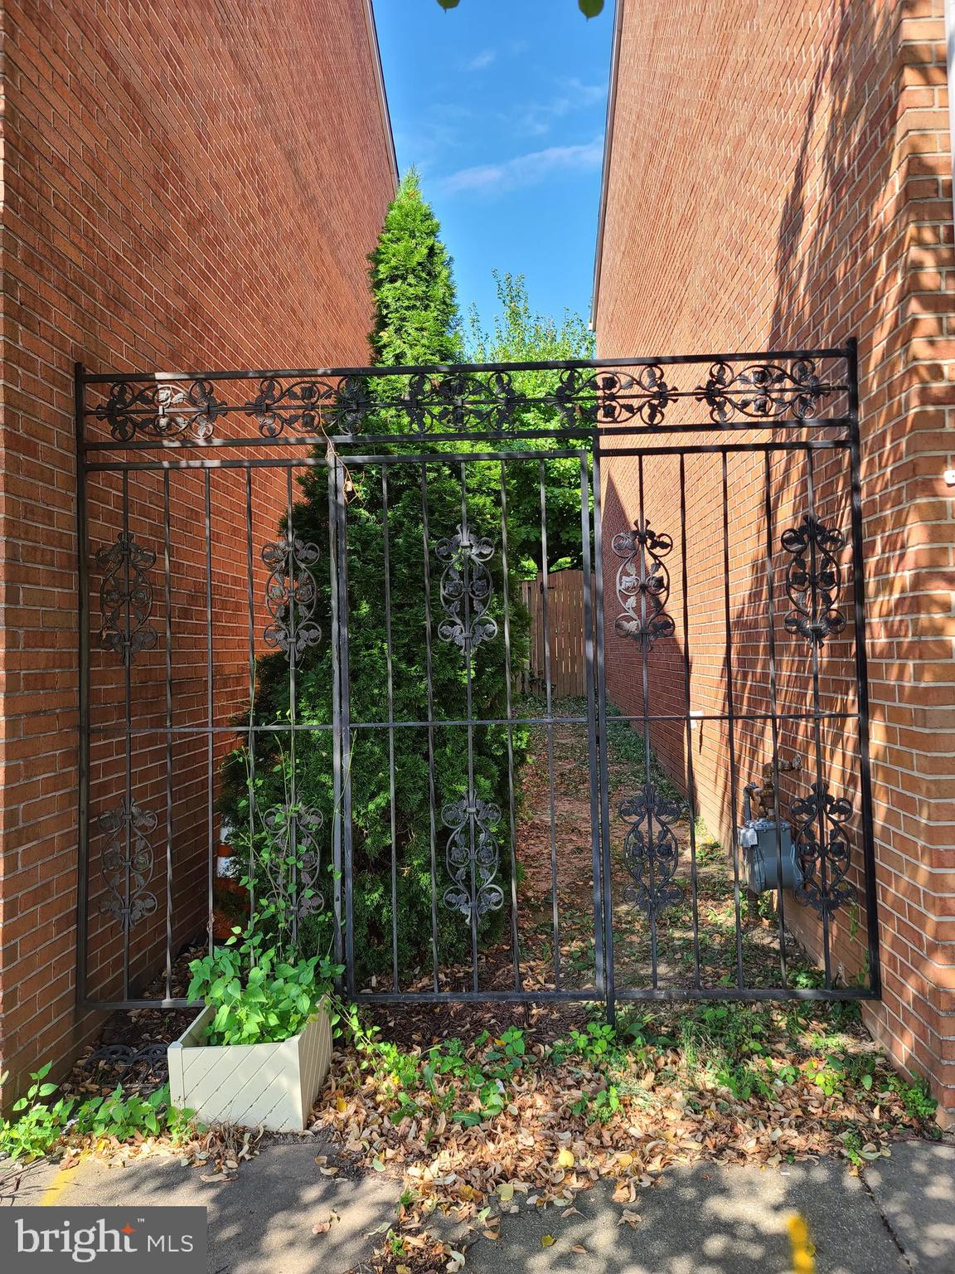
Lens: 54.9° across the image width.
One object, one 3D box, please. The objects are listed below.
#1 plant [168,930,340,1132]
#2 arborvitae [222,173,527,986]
[{"bbox_3d":[-0.676,1.183,2.838,0.410,0.500,0.400,-2,-1,3],"label":"plant"},{"bbox_3d":[-0.507,-0.417,4.419,1.430,3.620,1.430,-2,-1,3],"label":"arborvitae"}]

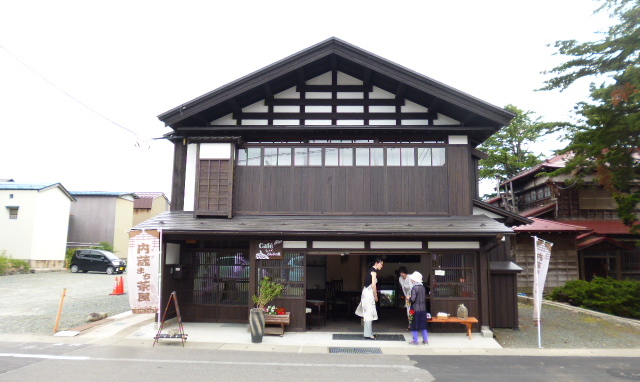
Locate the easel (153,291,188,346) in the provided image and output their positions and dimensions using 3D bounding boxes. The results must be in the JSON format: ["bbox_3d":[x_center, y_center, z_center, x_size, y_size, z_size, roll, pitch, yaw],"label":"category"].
[{"bbox_3d":[-2.827,2.407,8.433,0.600,1.020,0.480,1,-8,-3],"label":"easel"}]

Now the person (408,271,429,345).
[{"bbox_3d":[1.874,2.241,8.530,0.360,1.380,0.420,-5,-9,36],"label":"person"}]

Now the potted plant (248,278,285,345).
[{"bbox_3d":[-1.046,2.306,8.721,0.680,1.260,0.600,0,-8,0],"label":"potted plant"}]

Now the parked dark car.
[{"bbox_3d":[-15.235,4.885,30.609,3.400,1.620,1.475,0,-8,3],"label":"parked dark car"}]

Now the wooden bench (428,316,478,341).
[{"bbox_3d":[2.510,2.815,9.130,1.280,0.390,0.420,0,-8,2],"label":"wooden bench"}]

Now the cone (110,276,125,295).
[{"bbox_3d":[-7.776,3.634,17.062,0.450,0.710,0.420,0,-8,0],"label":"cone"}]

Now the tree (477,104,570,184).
[{"bbox_3d":[12.941,-0.072,28.270,5.800,11.400,5.600,0,-8,0],"label":"tree"}]

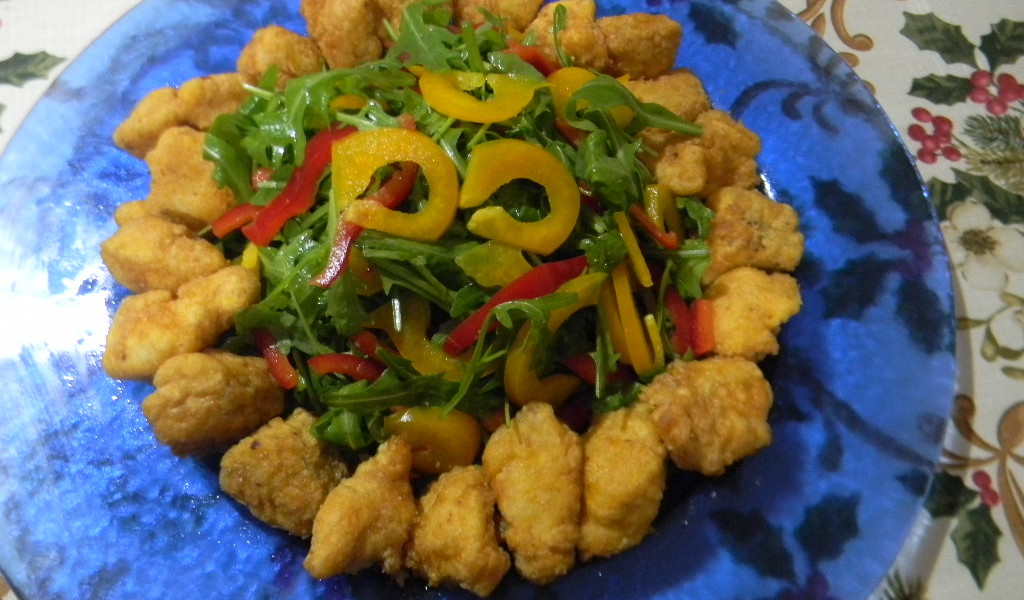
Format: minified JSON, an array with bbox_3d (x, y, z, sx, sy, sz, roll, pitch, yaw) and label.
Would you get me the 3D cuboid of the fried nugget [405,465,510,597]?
[{"bbox_3d":[-0.017,0.076,0.271,0.032,0.025,0.040,4,63,1],"label":"fried nugget"}]

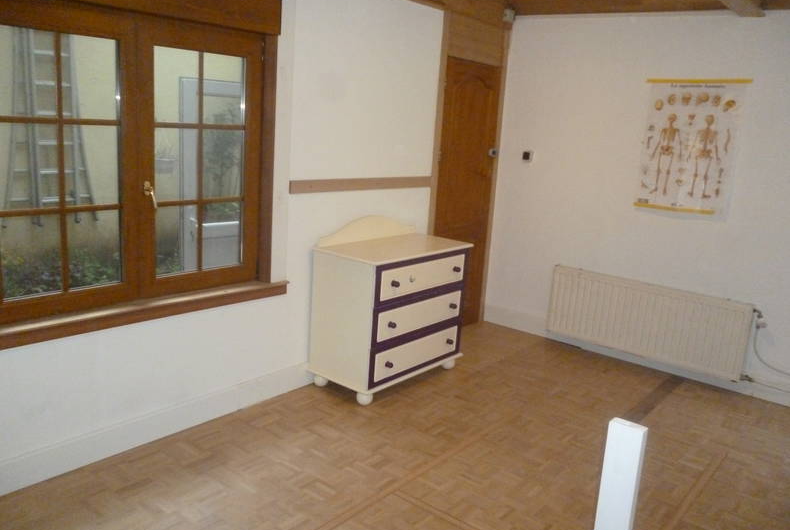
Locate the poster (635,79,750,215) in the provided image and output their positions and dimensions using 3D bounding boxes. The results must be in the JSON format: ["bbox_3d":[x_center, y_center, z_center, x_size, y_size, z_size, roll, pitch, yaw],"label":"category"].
[{"bbox_3d":[1.915,-0.764,4.187,0.639,0.860,0.015,13,16,38],"label":"poster"}]

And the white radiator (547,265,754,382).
[{"bbox_3d":[1.726,0.369,4.466,1.348,0.504,0.085,13,16,38],"label":"white radiator"}]

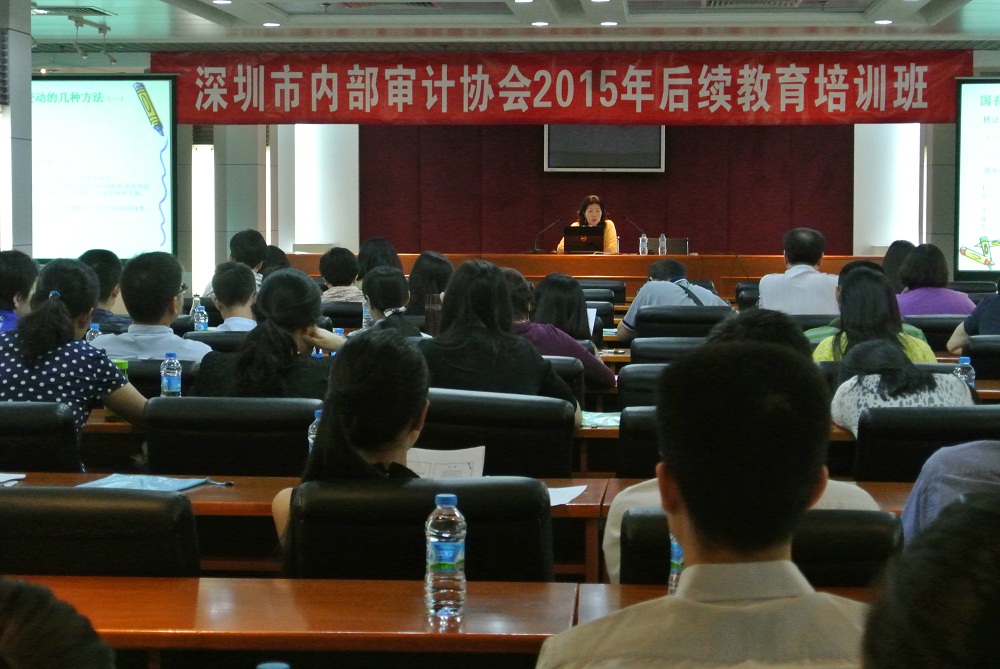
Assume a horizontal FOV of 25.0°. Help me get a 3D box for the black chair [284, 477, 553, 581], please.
[{"bbox_3d":[-0.173,0.710,4.398,0.530,0.930,0.580,0,4,-5],"label":"black chair"}]

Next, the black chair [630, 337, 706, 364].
[{"bbox_3d":[0.700,0.432,8.140,0.530,0.890,0.580,0,3,3],"label":"black chair"}]

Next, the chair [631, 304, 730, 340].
[{"bbox_3d":[0.804,0.322,9.886,0.500,0.920,0.600,0,3,4],"label":"chair"}]

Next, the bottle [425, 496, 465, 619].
[{"bbox_3d":[-0.081,0.324,3.355,0.062,0.174,0.062,0,3,3],"label":"bottle"}]

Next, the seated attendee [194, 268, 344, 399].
[{"bbox_3d":[-0.577,0.451,6.049,0.480,1.240,0.750,0,4,6],"label":"seated attendee"}]

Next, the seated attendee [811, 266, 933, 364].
[{"bbox_3d":[1.209,0.373,7.449,0.460,1.220,0.740,0,4,4],"label":"seated attendee"}]

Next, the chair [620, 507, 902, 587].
[{"bbox_3d":[0.445,0.689,3.963,0.500,0.880,0.600,0,3,4],"label":"chair"}]

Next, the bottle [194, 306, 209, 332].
[{"bbox_3d":[-1.225,-0.026,9.255,0.060,0.179,0.060,0,3,4],"label":"bottle"}]

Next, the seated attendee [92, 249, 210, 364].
[{"bbox_3d":[-1.026,0.326,7.175,0.500,1.220,0.780,0,3,4],"label":"seated attendee"}]

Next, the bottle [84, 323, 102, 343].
[{"bbox_3d":[-1.475,0.077,8.200,0.064,0.216,0.064,0,4,4],"label":"bottle"}]

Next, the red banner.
[{"bbox_3d":[0.484,-2.058,18.800,6.870,0.610,0.040,0,3,4],"label":"red banner"}]

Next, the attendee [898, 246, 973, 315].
[{"bbox_3d":[1.838,0.180,9.948,0.470,1.200,0.760,0,3,4],"label":"attendee"}]

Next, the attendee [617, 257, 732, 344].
[{"bbox_3d":[0.763,0.224,9.881,0.550,1.100,0.820,0,3,3],"label":"attendee"}]

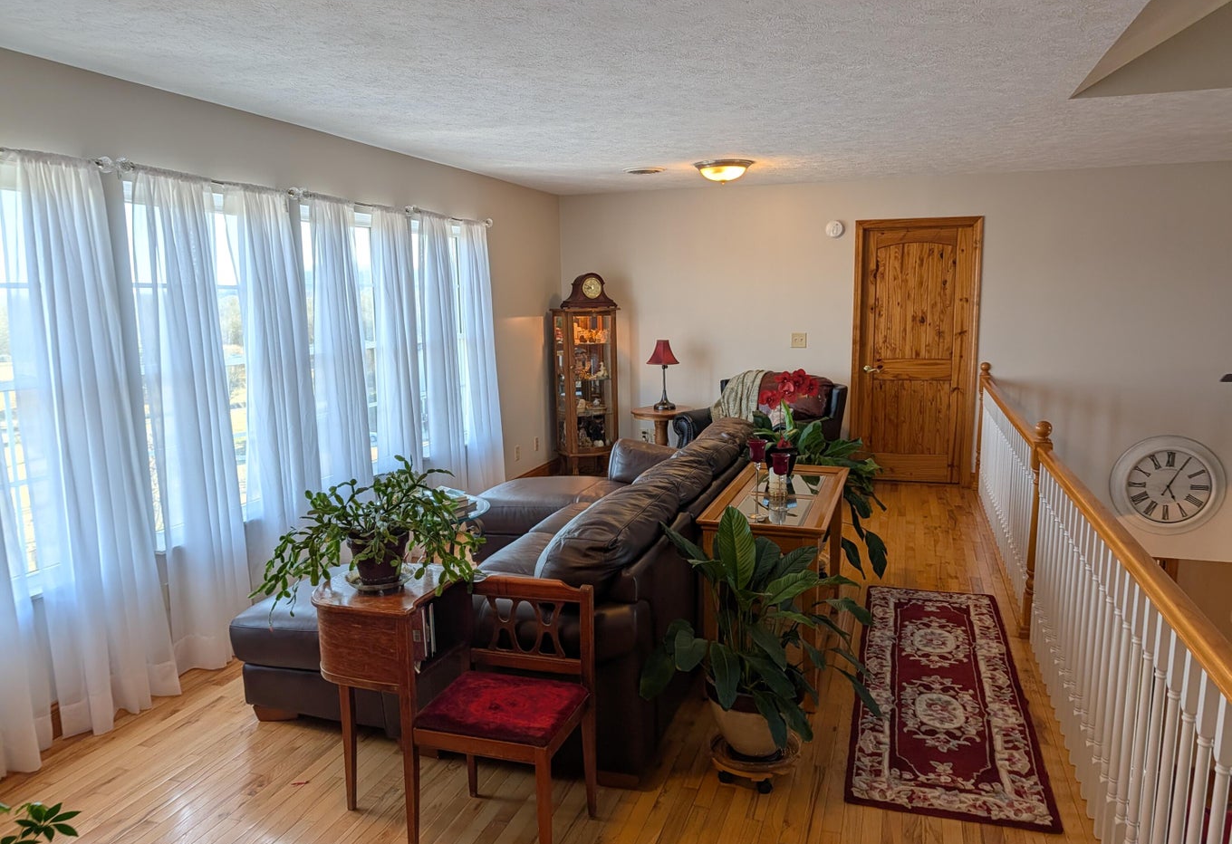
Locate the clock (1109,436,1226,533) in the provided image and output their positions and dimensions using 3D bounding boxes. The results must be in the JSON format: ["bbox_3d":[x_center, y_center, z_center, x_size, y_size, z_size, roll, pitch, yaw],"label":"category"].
[{"bbox_3d":[4.119,0.475,6.373,0.740,0.740,0.060,2,9,18],"label":"clock"}]

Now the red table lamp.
[{"bbox_3d":[0.400,-0.384,7.058,0.265,0.575,0.265,2,10,18],"label":"red table lamp"}]

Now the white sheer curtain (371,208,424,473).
[{"bbox_3d":[-1.271,-0.191,5.044,0.130,2.050,0.510,2,10,18],"label":"white sheer curtain"}]

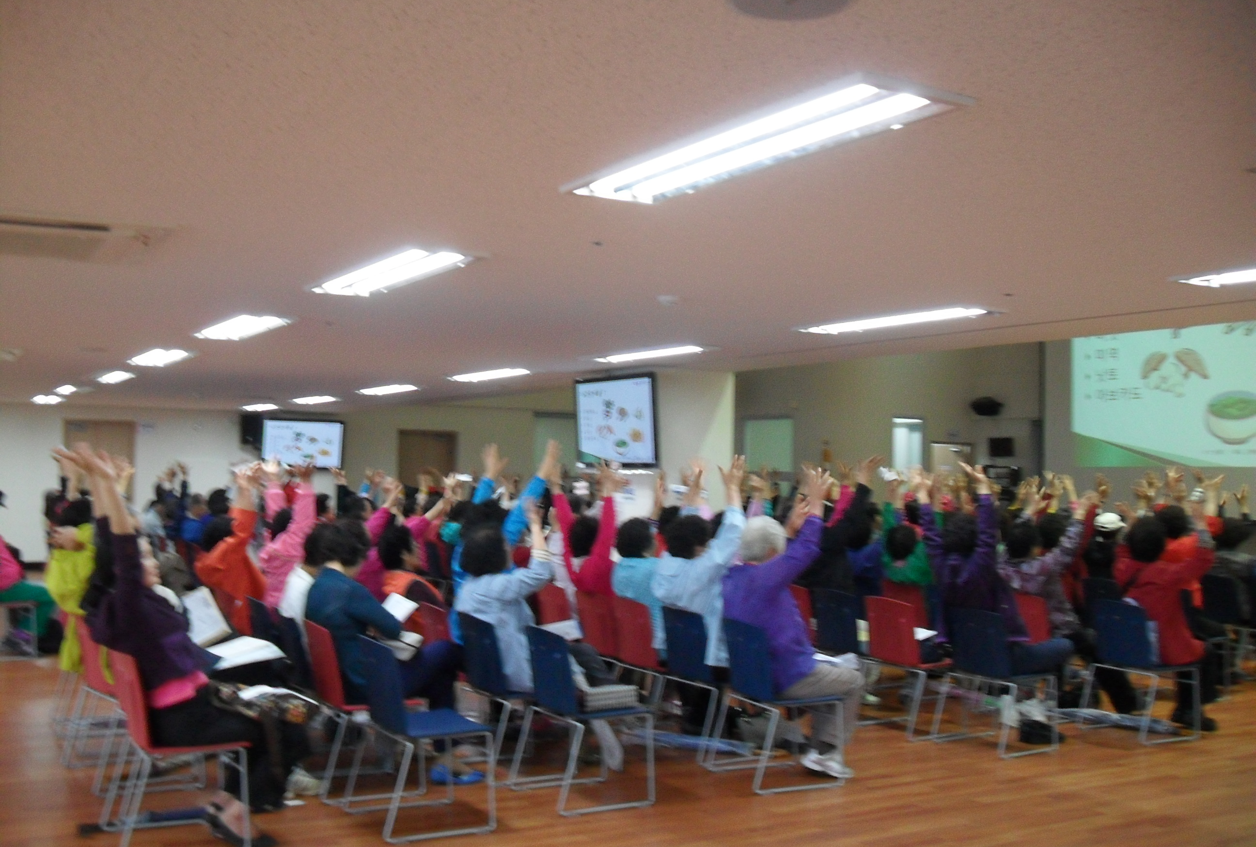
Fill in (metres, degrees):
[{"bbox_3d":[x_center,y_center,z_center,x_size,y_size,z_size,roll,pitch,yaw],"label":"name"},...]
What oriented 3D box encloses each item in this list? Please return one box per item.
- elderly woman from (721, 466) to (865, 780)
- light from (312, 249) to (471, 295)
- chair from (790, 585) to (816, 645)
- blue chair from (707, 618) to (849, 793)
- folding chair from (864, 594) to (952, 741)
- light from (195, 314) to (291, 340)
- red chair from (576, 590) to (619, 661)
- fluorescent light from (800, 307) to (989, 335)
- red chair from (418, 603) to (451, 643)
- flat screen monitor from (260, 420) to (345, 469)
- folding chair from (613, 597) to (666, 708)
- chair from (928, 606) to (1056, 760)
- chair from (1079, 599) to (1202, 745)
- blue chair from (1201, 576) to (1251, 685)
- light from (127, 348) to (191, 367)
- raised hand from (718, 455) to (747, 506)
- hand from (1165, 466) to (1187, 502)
[{"bbox_3d":[0.879,1.050,6.734,0.740,1.620,0.550,2,-3,-26],"label":"elderly woman"},{"bbox_3d":[-0.994,-0.621,5.211,0.308,0.070,1.285,3,-3,-30],"label":"light"},{"bbox_3d":[1.307,1.559,8.997,0.535,0.800,0.535,3,-3,-30],"label":"chair"},{"bbox_3d":[0.775,1.433,6.602,0.500,0.799,0.505,2,-2,-23],"label":"blue chair"},{"bbox_3d":[1.792,1.532,8.064,0.535,0.800,0.535,3,-3,-31],"label":"folding chair"},{"bbox_3d":[-2.323,-0.575,7.623,0.290,0.080,1.220,3,-3,-32],"label":"light"},{"bbox_3d":[-0.065,1.498,8.223,0.520,0.810,0.520,3,-3,-30],"label":"red chair"},{"bbox_3d":[1.371,-0.537,6.632,0.290,0.080,1.220,3,-3,-32],"label":"fluorescent light"},{"bbox_3d":[-0.931,1.443,7.258,0.535,0.800,0.535,3,-3,-30],"label":"red chair"},{"bbox_3d":[-4.777,0.303,18.651,1.230,0.690,0.090,2,9,-30],"label":"flat screen monitor"},{"bbox_3d":[0.208,1.485,7.755,0.520,0.810,0.520,3,-3,-30],"label":"folding chair"},{"bbox_3d":[2.213,1.524,7.621,0.535,0.800,0.535,3,-3,-30],"label":"chair"},{"bbox_3d":[3.292,1.572,8.162,0.520,0.810,0.520,3,-3,-27],"label":"chair"},{"bbox_3d":[4.878,1.639,10.282,0.500,0.799,0.505,2,-2,-30],"label":"blue chair"},{"bbox_3d":[-3.407,-0.493,9.235,0.300,0.070,1.220,2,-2,-30],"label":"light"},{"bbox_3d":[0.576,0.312,7.031,0.150,0.270,0.100,5,0,25],"label":"raised hand"},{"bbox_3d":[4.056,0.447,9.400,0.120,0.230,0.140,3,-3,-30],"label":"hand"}]

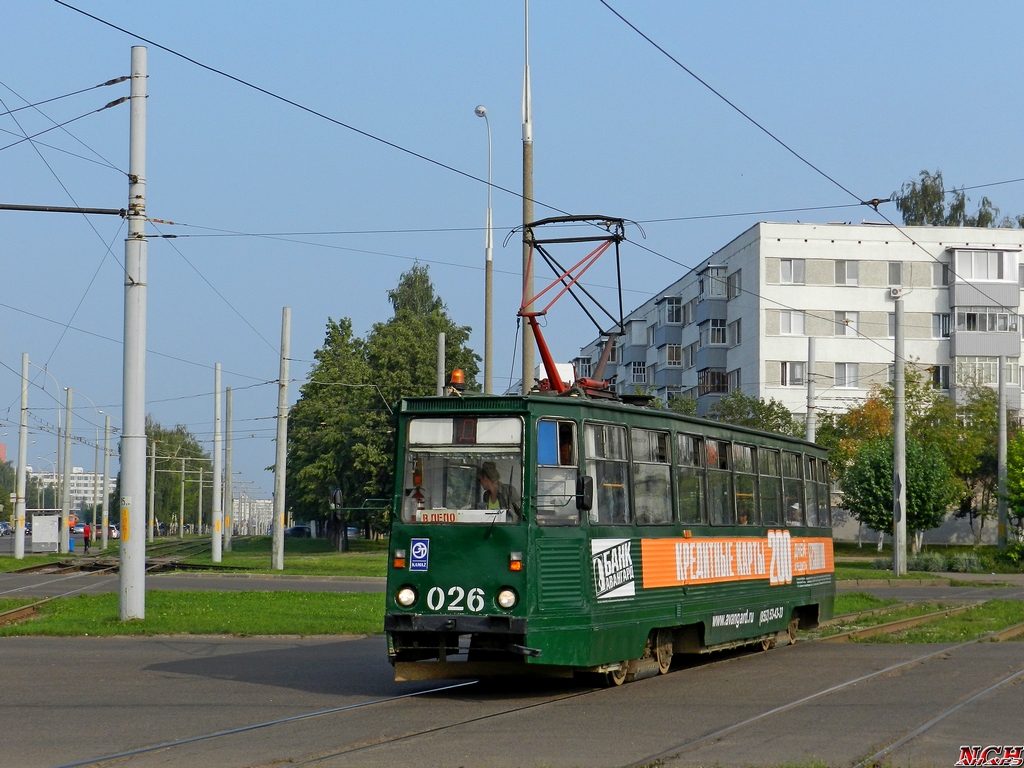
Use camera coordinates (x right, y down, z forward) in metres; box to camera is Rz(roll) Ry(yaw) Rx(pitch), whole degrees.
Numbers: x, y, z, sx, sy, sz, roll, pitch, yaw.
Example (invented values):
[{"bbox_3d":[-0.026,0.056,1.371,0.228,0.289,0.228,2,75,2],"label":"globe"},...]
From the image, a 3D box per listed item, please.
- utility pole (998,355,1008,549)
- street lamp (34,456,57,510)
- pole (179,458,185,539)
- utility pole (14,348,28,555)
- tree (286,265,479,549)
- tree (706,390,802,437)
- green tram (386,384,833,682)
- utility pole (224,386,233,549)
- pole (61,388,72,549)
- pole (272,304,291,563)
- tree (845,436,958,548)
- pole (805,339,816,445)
[{"bbox_3d":[23.932,3.337,98.000,0.390,9.451,0.390,1,-4,0],"label":"utility pole"},{"bbox_3d":[-63.569,15.106,275.000,2.400,10.390,0.400,1,-4,-7],"label":"street lamp"},{"bbox_3d":[-35.643,12.436,218.000,0.360,8.507,0.360,1,-4,0],"label":"pole"},{"bbox_3d":[-22.612,3.352,93.000,0.410,9.524,0.410,1,-4,0],"label":"utility pole"},{"bbox_3d":[-7.918,1.437,123.000,11.740,17.488,10.500,1,-4,0],"label":"tree"},{"bbox_3d":[11.693,4.051,97.000,4.822,7.571,4.800,1,-4,0],"label":"tree"},{"bbox_3d":[2.082,2.267,28.156,2.500,3.170,15.000,-1,-4,21],"label":"green tram"},{"bbox_3d":[-16.610,5.015,118.000,0.400,9.620,0.400,1,-4,0],"label":"utility pole"},{"bbox_3d":[-24.955,4.887,113.000,0.400,9.269,0.400,1,-4,0],"label":"pole"},{"bbox_3d":[-8.538,2.023,75.000,0.400,9.787,0.400,1,-4,0],"label":"pole"},{"bbox_3d":[17.938,5.062,93.000,5.317,5.455,5.200,1,-4,0],"label":"tree"},{"bbox_3d":[12.353,2.713,83.000,0.400,9.304,0.400,1,-4,0],"label":"pole"}]

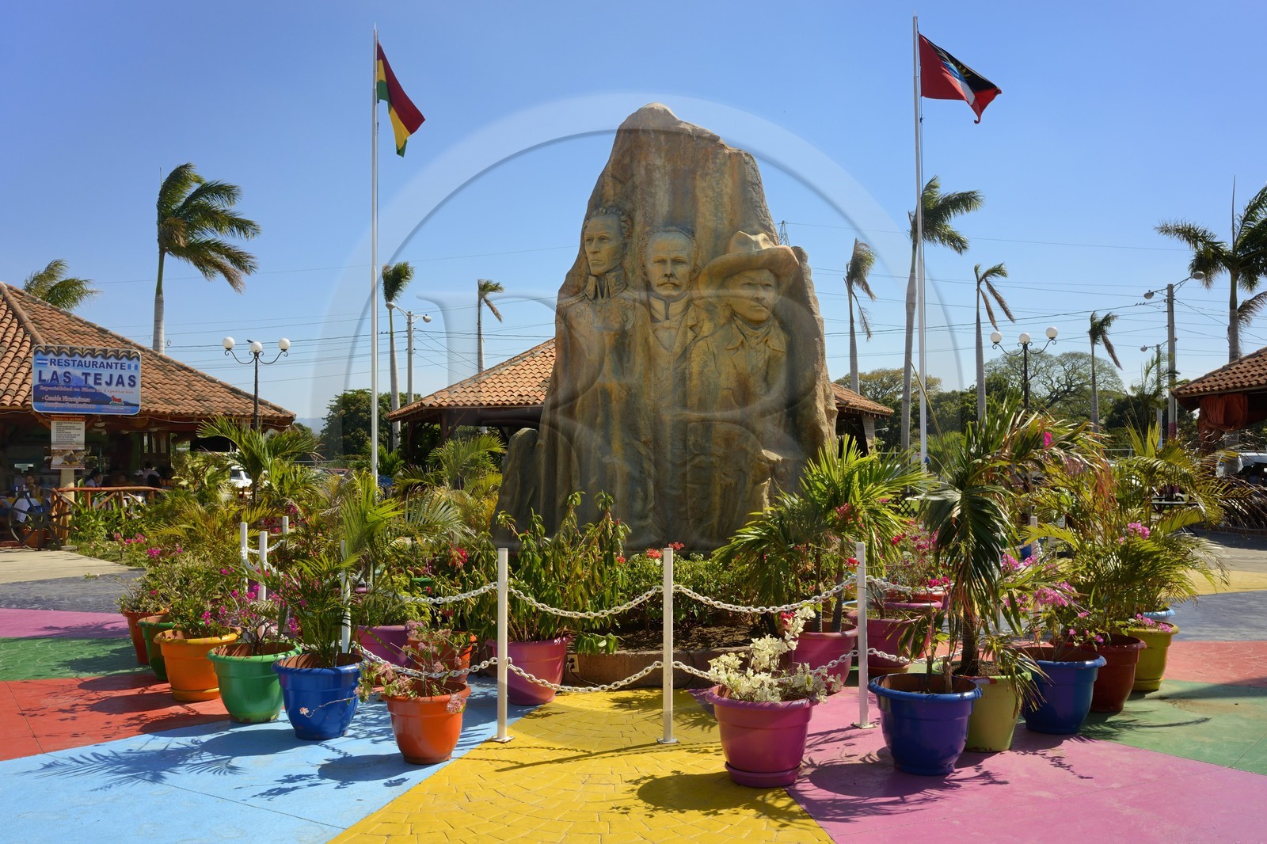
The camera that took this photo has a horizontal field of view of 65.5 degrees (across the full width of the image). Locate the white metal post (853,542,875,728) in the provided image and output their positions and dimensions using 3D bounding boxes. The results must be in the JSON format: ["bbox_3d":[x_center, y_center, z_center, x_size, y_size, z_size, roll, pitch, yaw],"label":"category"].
[{"bbox_3d":[1.332,1.232,5.717,0.100,1.050,0.100,0,-2,0],"label":"white metal post"}]

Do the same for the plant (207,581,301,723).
[{"bbox_3d":[-2.232,1.335,5.790,0.550,0.780,0.540,0,-2,0],"label":"plant"}]

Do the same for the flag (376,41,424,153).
[{"bbox_3d":[-3.778,-5.230,16.000,0.772,1.823,0.320,0,-2,0],"label":"flag"}]

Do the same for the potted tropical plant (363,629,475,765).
[{"bbox_3d":[-1.087,1.368,4.948,0.550,0.630,0.490,0,-2,0],"label":"potted tropical plant"}]

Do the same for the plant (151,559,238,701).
[{"bbox_3d":[-2.802,1.315,6.321,0.560,0.870,0.550,0,-2,0],"label":"plant"}]

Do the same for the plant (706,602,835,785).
[{"bbox_3d":[0.657,1.290,4.745,0.600,0.821,0.550,0,-2,0],"label":"plant"}]

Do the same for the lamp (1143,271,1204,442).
[{"bbox_3d":[19.739,-1.195,36.144,0.400,7.944,3.700,0,-2,0],"label":"lamp"}]

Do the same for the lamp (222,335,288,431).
[{"bbox_3d":[-7.097,0.330,18.502,1.270,3.880,0.250,1,-3,-25],"label":"lamp"}]

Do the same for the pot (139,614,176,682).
[{"bbox_3d":[-3.244,1.601,6.927,0.480,0.380,0.480,0,-2,0],"label":"pot"}]

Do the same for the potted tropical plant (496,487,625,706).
[{"bbox_3d":[-0.489,1.120,6.409,0.895,1.339,0.800,0,-2,0],"label":"potted tropical plant"}]

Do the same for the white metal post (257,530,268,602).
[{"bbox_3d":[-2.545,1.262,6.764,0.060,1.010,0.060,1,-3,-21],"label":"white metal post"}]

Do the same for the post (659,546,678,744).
[{"bbox_3d":[0.188,1.226,5.433,0.100,1.050,0.100,0,-2,-2],"label":"post"}]

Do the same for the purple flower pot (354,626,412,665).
[{"bbox_3d":[-1.736,1.584,6.847,0.530,0.400,0.530,0,-2,0],"label":"purple flower pot"}]

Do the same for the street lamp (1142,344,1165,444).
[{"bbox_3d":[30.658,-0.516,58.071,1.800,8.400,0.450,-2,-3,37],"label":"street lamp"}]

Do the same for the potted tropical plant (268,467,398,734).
[{"bbox_3d":[-1.715,1.022,5.641,0.759,1.488,0.800,0,-2,0],"label":"potted tropical plant"}]

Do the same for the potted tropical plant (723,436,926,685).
[{"bbox_3d":[1.300,0.956,6.775,1.423,1.680,1.350,0,-2,0],"label":"potted tropical plant"}]

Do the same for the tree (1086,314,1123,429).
[{"bbox_3d":[24.858,-1.250,52.166,1.881,9.183,2.000,-1,-2,25],"label":"tree"}]

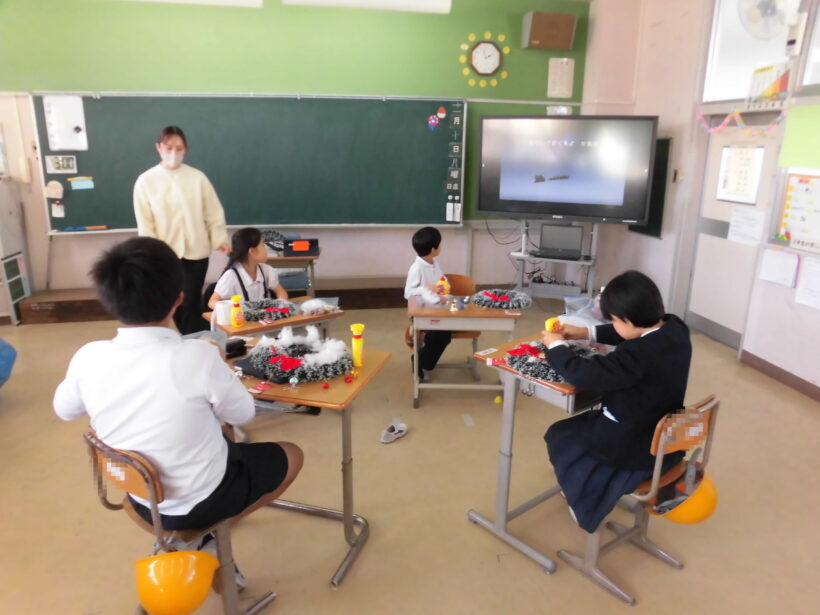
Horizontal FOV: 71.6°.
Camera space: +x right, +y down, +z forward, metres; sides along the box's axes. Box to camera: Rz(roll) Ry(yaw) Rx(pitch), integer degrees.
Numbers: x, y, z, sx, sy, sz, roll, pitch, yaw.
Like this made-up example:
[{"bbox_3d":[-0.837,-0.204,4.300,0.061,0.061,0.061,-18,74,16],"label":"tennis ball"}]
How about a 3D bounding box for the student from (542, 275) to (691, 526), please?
[{"bbox_3d":[0.715,0.406,2.035,0.420,1.050,0.540,-12,20,-36],"label":"student"}]

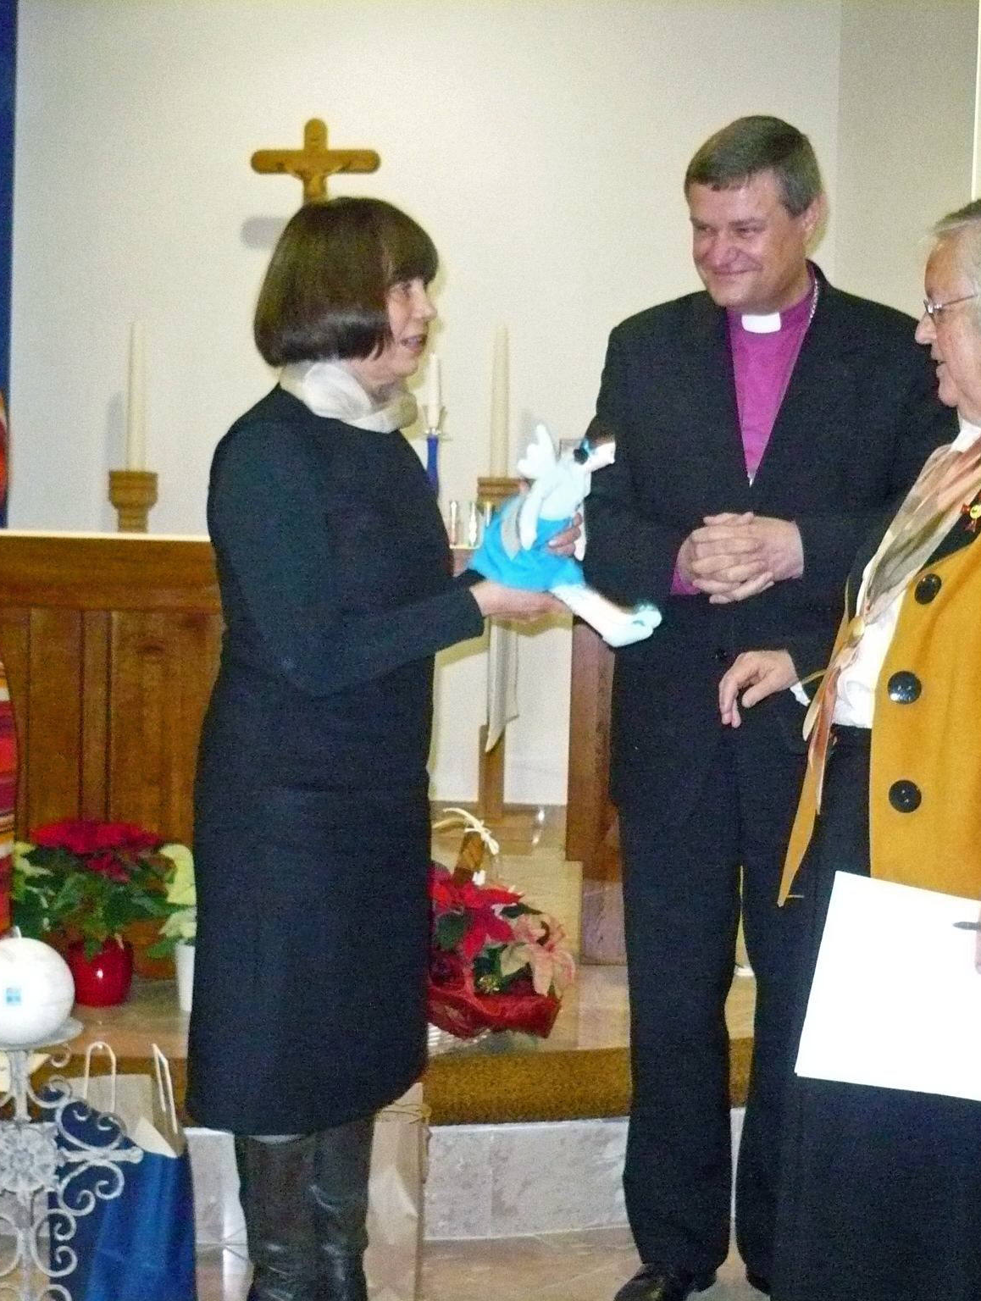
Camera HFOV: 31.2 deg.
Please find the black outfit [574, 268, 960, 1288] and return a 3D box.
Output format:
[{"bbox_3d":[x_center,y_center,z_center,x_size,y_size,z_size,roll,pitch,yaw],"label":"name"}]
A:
[{"bbox_3d":[0.422,0.185,2.700,0.570,1.540,0.390,3,4,16],"label":"black outfit"}]

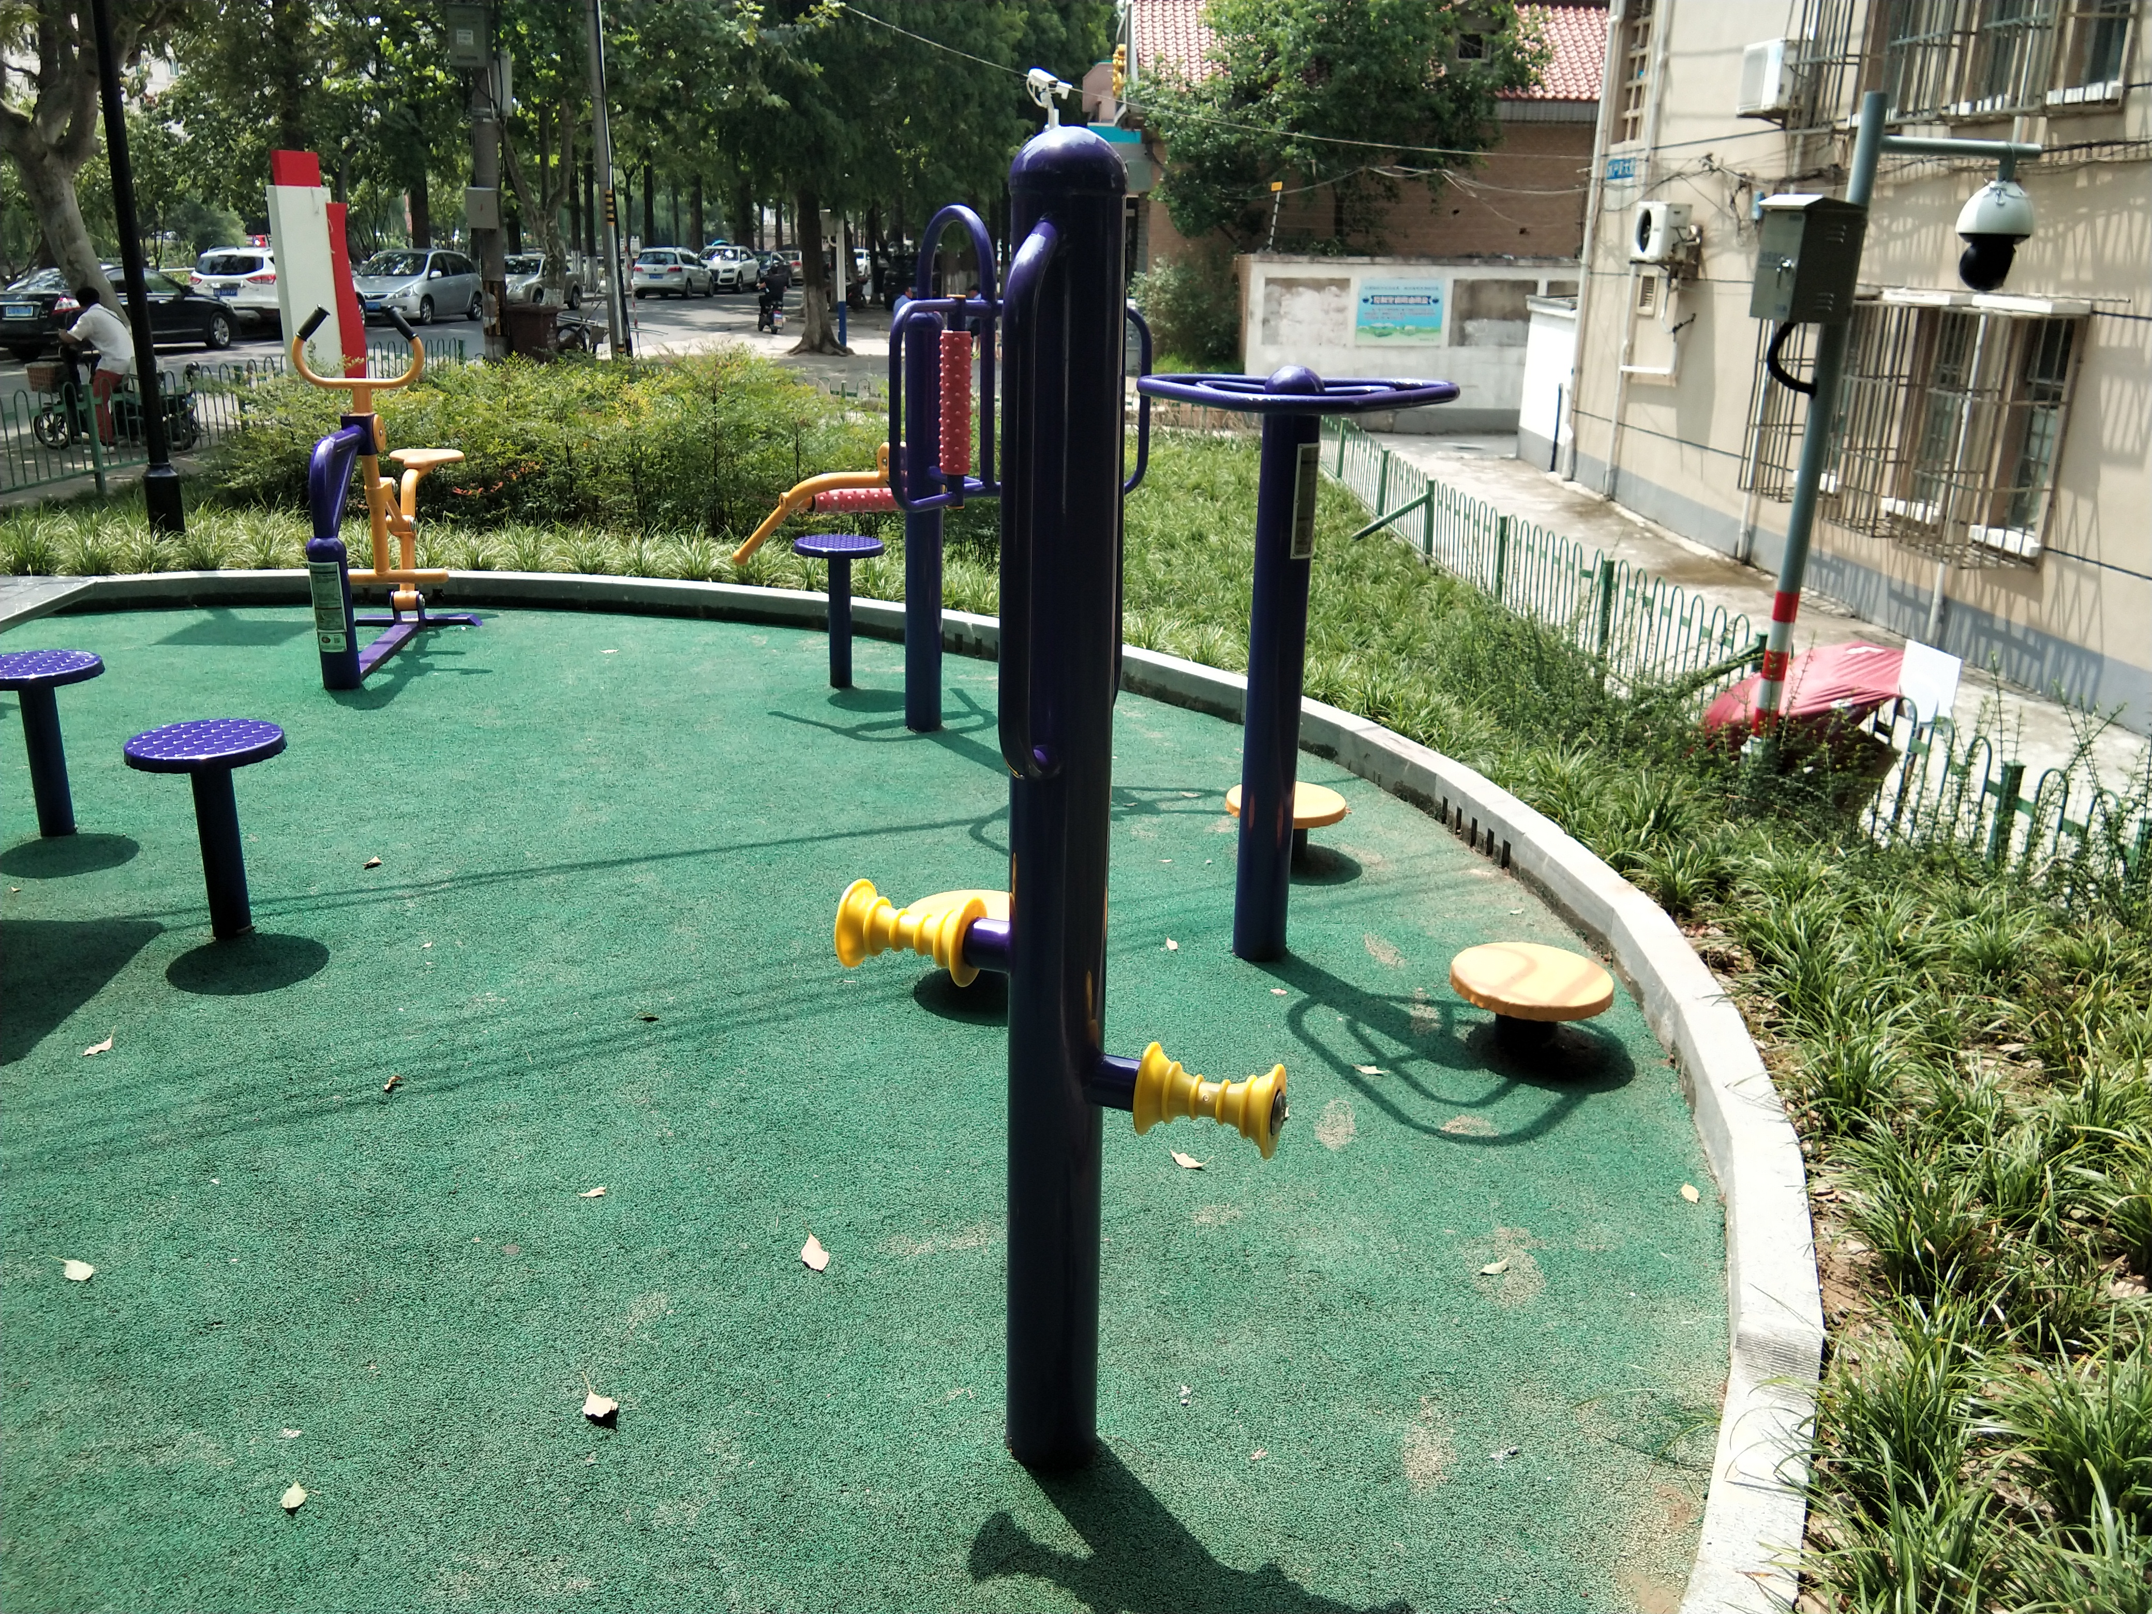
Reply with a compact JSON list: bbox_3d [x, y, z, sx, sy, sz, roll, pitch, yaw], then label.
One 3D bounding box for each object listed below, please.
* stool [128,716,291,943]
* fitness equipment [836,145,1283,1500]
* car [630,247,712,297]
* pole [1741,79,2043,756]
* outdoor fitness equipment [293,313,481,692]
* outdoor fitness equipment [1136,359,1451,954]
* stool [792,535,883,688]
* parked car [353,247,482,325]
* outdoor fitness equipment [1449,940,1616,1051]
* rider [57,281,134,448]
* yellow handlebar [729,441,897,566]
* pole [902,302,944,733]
[{"bbox_3d":[-1.829,0.066,4.125,0.310,0.440,0.310,1,17,0],"label":"stool"},{"bbox_3d":[-0.025,0.050,2.214,0.570,1.580,0.370,7,18,18],"label":"fitness equipment"},{"bbox_3d":[-13.601,-18.240,65.774,1.800,1.650,4.450,3,17,5],"label":"car"},{"bbox_3d":[2.898,-1.345,7.125,0.950,2.420,0.340,0,17,-12],"label":"pole"},{"bbox_3d":[-2.527,-1.211,7.007,0.510,1.240,1.450,0,17,-5],"label":"outdoor fitness equipment"},{"bbox_3d":[0.435,-0.280,4.033,0.680,1.245,0.620,1,17,0],"label":"outdoor fitness equipment"},{"bbox_3d":[-0.820,-0.674,6.706,0.305,0.500,0.305,1,17,0],"label":"stool"},{"bbox_3d":[-15.522,-12.322,45.541,1.790,1.655,4.750,3,17,6],"label":"parked car"},{"bbox_3d":[0.879,0.384,3.725,0.310,0.150,0.310,1,17,0],"label":"outdoor fitness equipment"},{"bbox_3d":[-10.094,-4.533,19.805,0.680,1.660,0.520,1,17,-2],"label":"rider"},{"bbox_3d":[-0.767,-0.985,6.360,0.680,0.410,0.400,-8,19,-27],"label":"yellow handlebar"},{"bbox_3d":[-0.475,-0.875,5.992,0.117,1.290,0.117,1,17,0],"label":"pole"}]

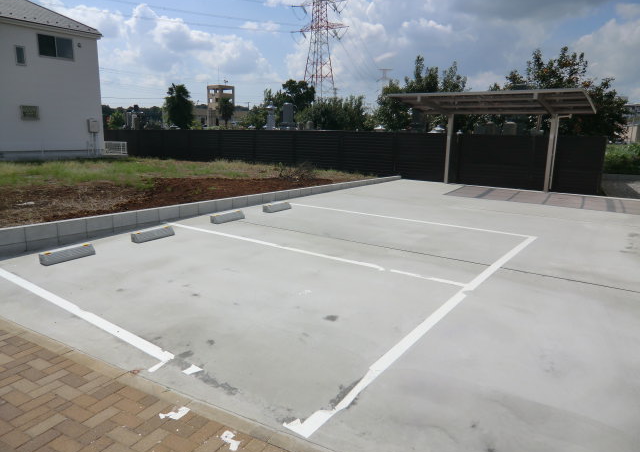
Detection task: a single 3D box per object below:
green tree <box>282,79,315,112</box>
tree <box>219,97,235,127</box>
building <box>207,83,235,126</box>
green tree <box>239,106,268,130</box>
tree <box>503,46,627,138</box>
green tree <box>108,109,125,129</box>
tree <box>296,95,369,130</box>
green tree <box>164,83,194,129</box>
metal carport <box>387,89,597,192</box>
[{"bbox_3d":[-2.489,-12.996,50.743,3.610,7.400,3.610,0,12,-3],"label":"green tree"},{"bbox_3d":[-17.968,-21.776,85.621,3.070,6.190,3.070,-1,12,-12],"label":"tree"},{"bbox_3d":[-25.789,-30.843,115.000,5.040,11.660,5.040,8,14,32],"label":"building"},{"bbox_3d":[-5.426,-8.043,36.339,2.430,3.370,2.430,-1,12,-8],"label":"green tree"},{"bbox_3d":[9.873,-4.673,18.510,4.710,5.080,4.240,7,13,27],"label":"tree"},{"bbox_3d":[-20.207,-10.073,44.303,1.590,3.020,1.590,-4,13,-24],"label":"green tree"},{"bbox_3d":[0.836,-7.134,31.421,5.030,4.190,3.270,1,12,1],"label":"tree"},{"bbox_3d":[-18.433,-15.133,58.743,3.920,7.400,3.920,-2,12,-17],"label":"green tree"},{"bbox_3d":[4.676,-2.313,12.700,5.050,2.660,2.650,9,14,35],"label":"metal carport"}]

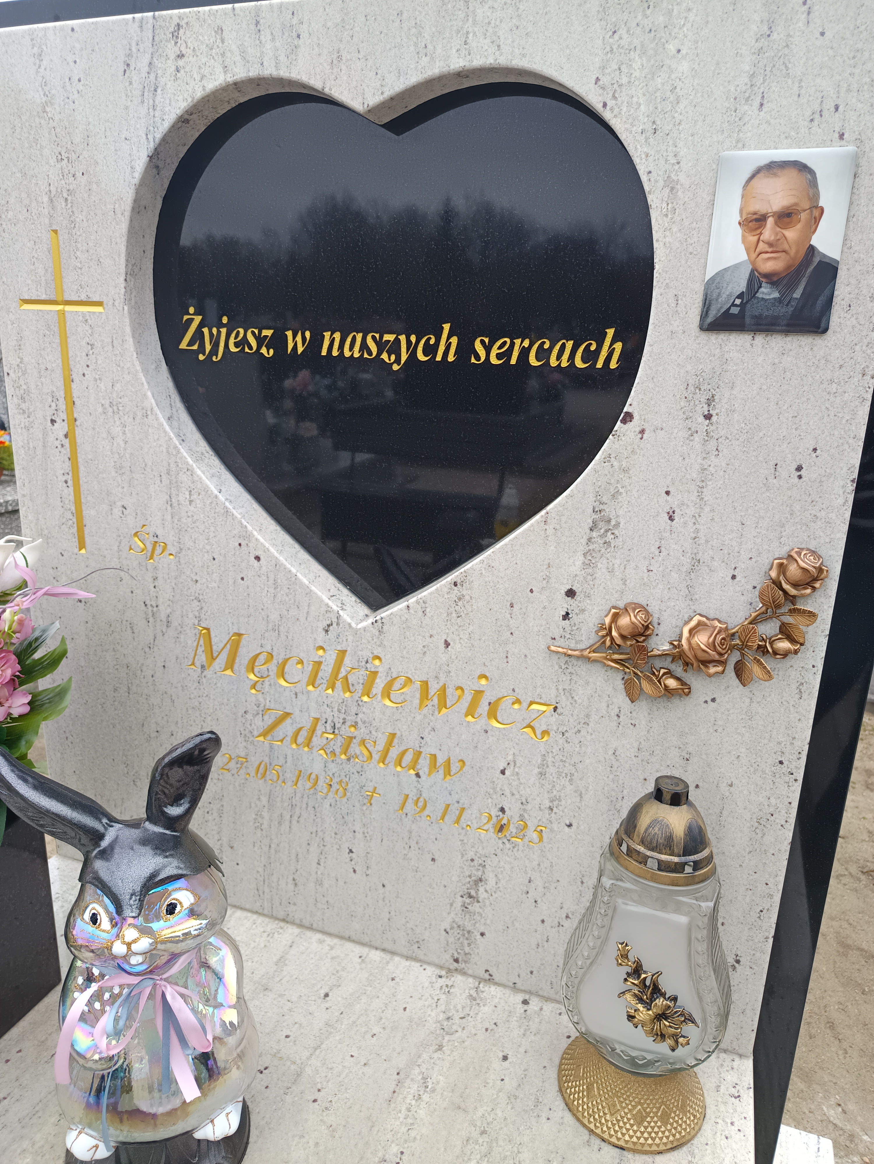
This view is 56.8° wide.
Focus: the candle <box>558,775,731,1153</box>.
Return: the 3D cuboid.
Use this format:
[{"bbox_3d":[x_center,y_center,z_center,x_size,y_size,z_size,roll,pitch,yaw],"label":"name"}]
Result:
[{"bbox_3d":[0.216,0.369,0.823,0.168,0.367,0.155,8,17,21],"label":"candle"}]

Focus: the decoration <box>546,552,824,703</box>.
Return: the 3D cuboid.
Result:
[{"bbox_3d":[0.238,0.042,0.807,0.255,0.185,0.035,8,17,18],"label":"decoration"}]

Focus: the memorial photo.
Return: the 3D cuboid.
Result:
[{"bbox_3d":[0.295,-0.296,0.707,0.110,0.150,0.010,8,17,18],"label":"memorial photo"}]

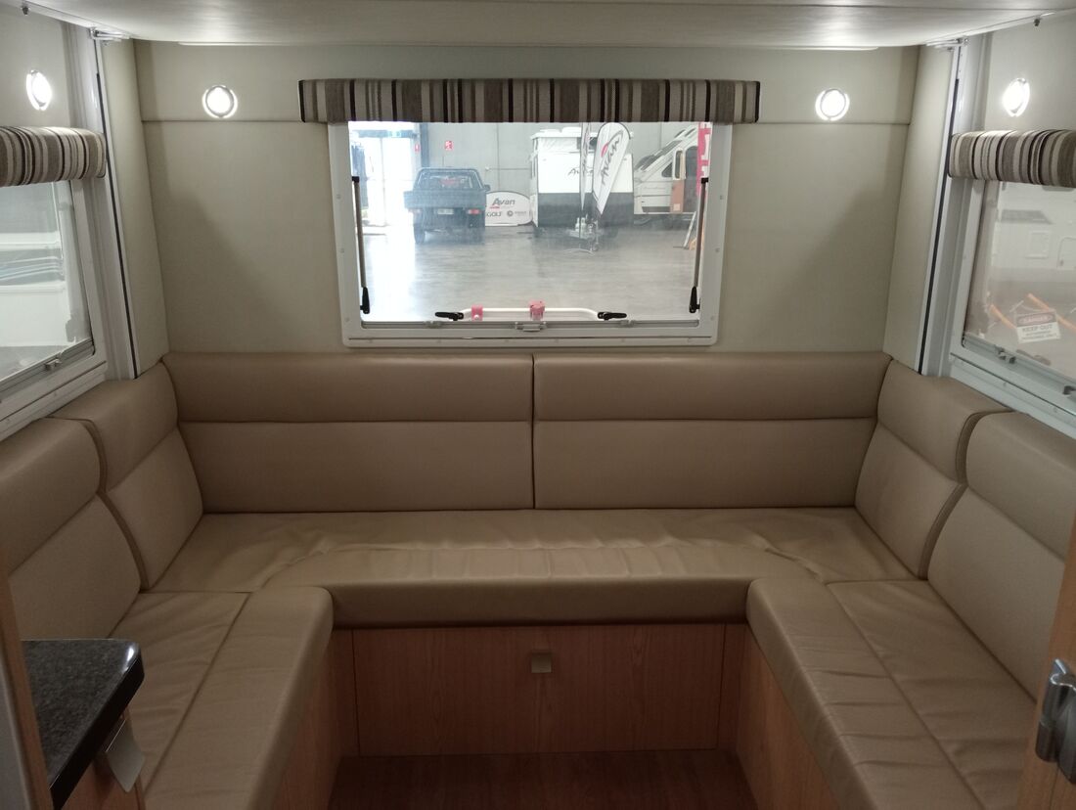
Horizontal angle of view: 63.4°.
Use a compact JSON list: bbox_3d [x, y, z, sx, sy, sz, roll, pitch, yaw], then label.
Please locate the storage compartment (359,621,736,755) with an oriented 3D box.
[{"bbox_3d":[0.000,0.715,2.565,0.990,0.402,0.420,0,16,-2],"label":"storage compartment"}]

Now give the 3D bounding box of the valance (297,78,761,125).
[{"bbox_3d":[-0.016,-0.777,2.236,1.160,0.105,0.090,0,17,-2],"label":"valance"}]

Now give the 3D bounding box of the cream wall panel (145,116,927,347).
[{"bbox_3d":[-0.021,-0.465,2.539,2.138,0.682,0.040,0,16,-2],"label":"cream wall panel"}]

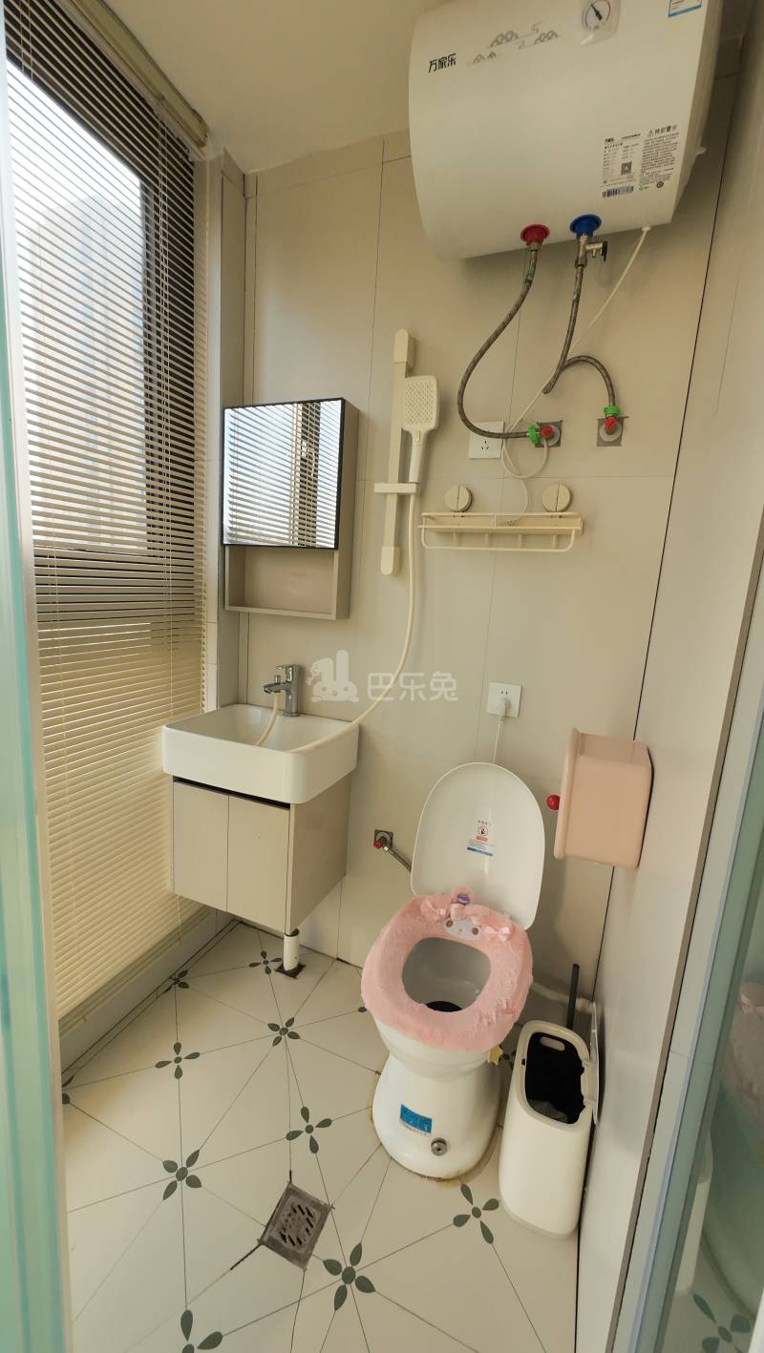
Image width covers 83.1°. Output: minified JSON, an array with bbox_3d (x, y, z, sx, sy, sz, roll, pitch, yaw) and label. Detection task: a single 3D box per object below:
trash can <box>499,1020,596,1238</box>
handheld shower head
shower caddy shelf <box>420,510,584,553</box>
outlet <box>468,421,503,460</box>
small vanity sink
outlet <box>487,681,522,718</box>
[{"bbox_3d":[0.352,0.956,0.929,0.152,0.265,0.210,7,9,20],"label":"trash can"},{"bbox_3d":[0.098,-0.633,1.118,0.088,0.255,0.060,7,17,20],"label":"handheld shower head"},{"bbox_3d":[0.295,-0.362,1.093,0.388,0.095,0.115,7,9,20],"label":"shower caddy shelf"},{"bbox_3d":[0.273,-0.619,1.126,0.086,0.086,0.012,7,9,20],"label":"outlet"},{"bbox_3d":[-0.348,0.212,1.296,0.455,0.138,0.335,7,9,20],"label":"small vanity sink"},{"bbox_3d":[0.336,0.066,1.183,0.086,0.086,0.012,7,9,20],"label":"outlet"}]

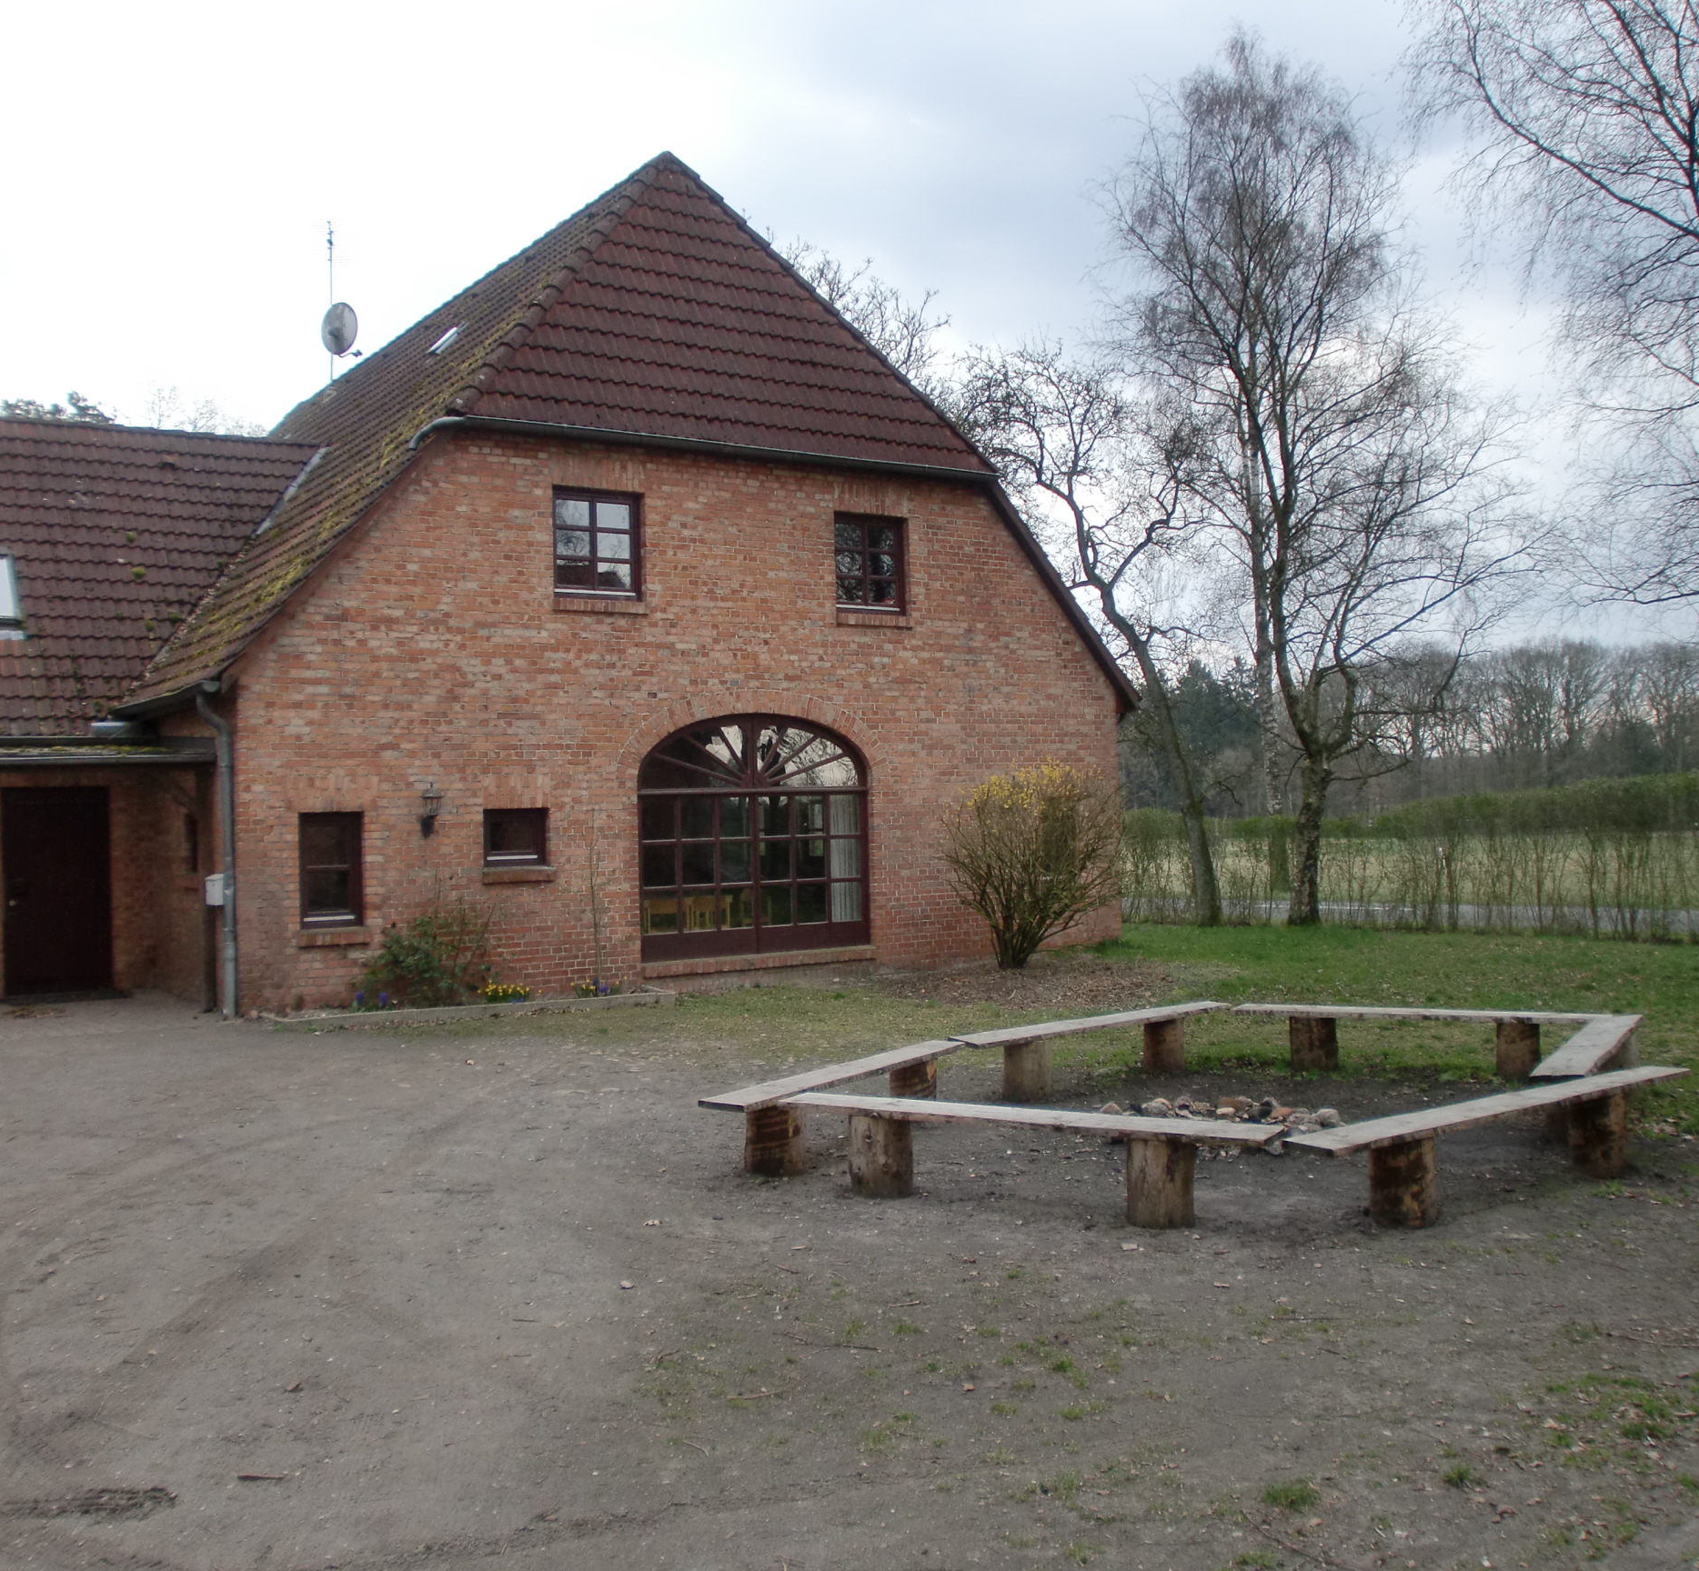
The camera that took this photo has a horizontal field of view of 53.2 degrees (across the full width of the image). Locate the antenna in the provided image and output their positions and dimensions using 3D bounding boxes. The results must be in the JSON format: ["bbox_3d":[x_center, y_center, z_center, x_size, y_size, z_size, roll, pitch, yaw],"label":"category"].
[{"bbox_3d":[-9.146,-8.749,30.500,0.650,2.850,0.850,-1,0,29],"label":"antenna"}]

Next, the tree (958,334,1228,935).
[{"bbox_3d":[3.471,-2.185,24.200,3.800,8.200,3.800,-1,0,8],"label":"tree"}]

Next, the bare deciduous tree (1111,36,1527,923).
[{"bbox_3d":[6.696,-4.359,24.200,5.700,12.600,5.300,-1,0,16],"label":"bare deciduous tree"}]

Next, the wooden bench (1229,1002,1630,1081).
[{"bbox_3d":[3.772,1.691,11.160,2.357,0.385,0.320,-1,0,21],"label":"wooden bench"}]

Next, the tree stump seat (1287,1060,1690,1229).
[{"bbox_3d":[3.070,1.671,7.855,2.951,0.390,0.310,-1,0,-37],"label":"tree stump seat"}]

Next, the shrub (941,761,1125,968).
[{"bbox_3d":[2.003,0.871,18.600,1.950,2.250,1.900,-1,0,6],"label":"shrub"}]

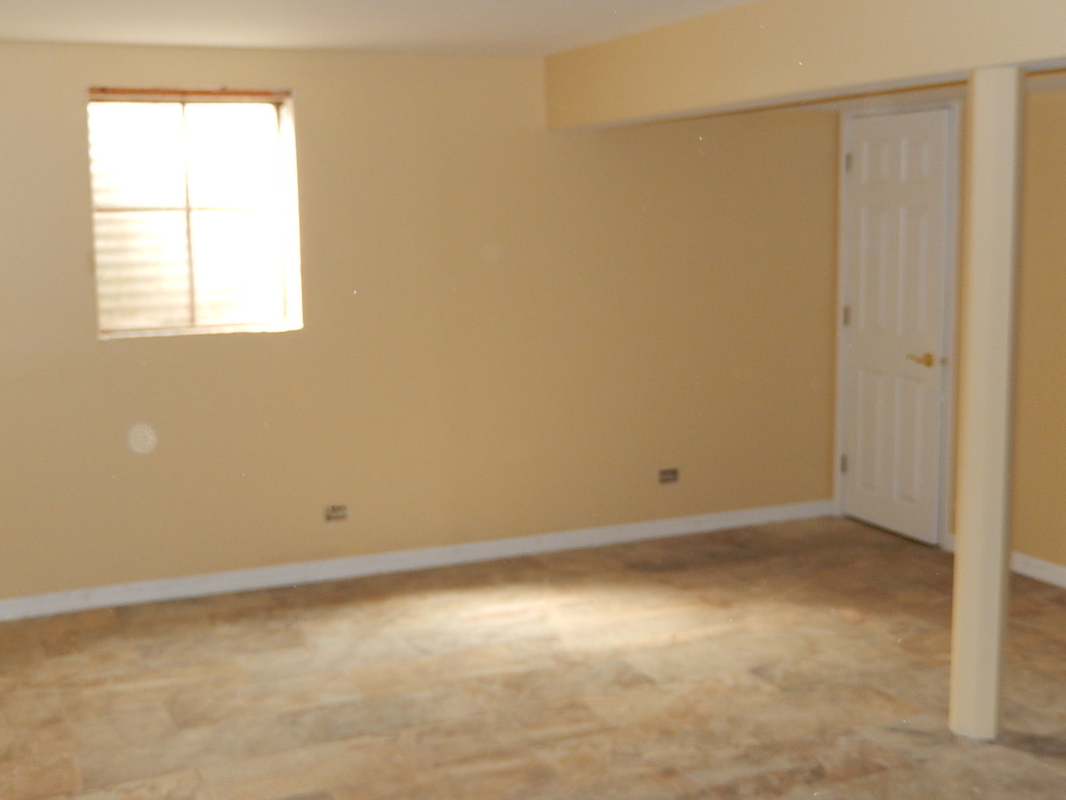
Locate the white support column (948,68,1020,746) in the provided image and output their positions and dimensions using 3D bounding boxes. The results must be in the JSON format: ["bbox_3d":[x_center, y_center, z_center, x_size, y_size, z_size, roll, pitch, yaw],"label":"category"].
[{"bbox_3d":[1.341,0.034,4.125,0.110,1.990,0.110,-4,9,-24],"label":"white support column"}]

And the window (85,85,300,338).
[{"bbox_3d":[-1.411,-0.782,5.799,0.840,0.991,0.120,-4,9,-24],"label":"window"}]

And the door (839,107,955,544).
[{"bbox_3d":[1.752,-0.362,6.744,0.060,2.040,0.775,-4,9,-24],"label":"door"}]

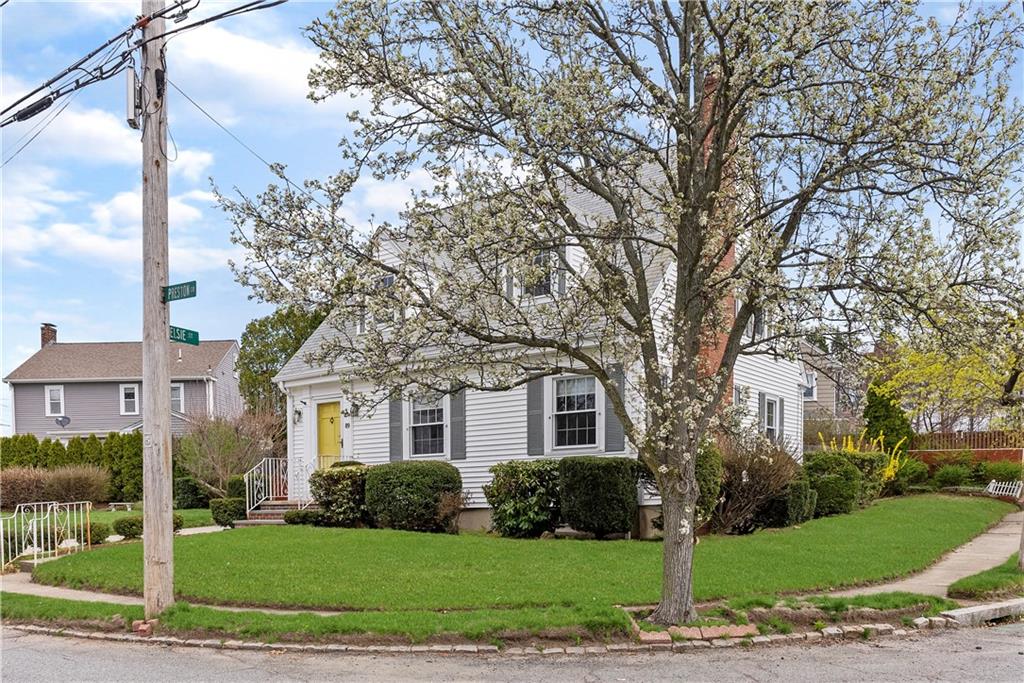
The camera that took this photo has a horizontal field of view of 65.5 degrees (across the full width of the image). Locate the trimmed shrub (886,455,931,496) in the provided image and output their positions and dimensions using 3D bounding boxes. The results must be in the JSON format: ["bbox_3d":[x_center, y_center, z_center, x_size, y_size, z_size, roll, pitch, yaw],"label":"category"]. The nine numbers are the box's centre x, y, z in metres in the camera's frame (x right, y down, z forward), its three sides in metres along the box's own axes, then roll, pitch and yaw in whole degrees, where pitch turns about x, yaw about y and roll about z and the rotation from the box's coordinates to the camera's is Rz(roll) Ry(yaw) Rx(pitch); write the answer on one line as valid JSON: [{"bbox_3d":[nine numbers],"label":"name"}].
[{"bbox_3d":[11.123,3.797,22.400,1.300,1.100,1.200,-6,-9,37],"label":"trimmed shrub"}]

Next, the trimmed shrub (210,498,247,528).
[{"bbox_3d":[-6.193,3.757,17.400,0.740,0.650,0.680,-5,-7,34],"label":"trimmed shrub"}]

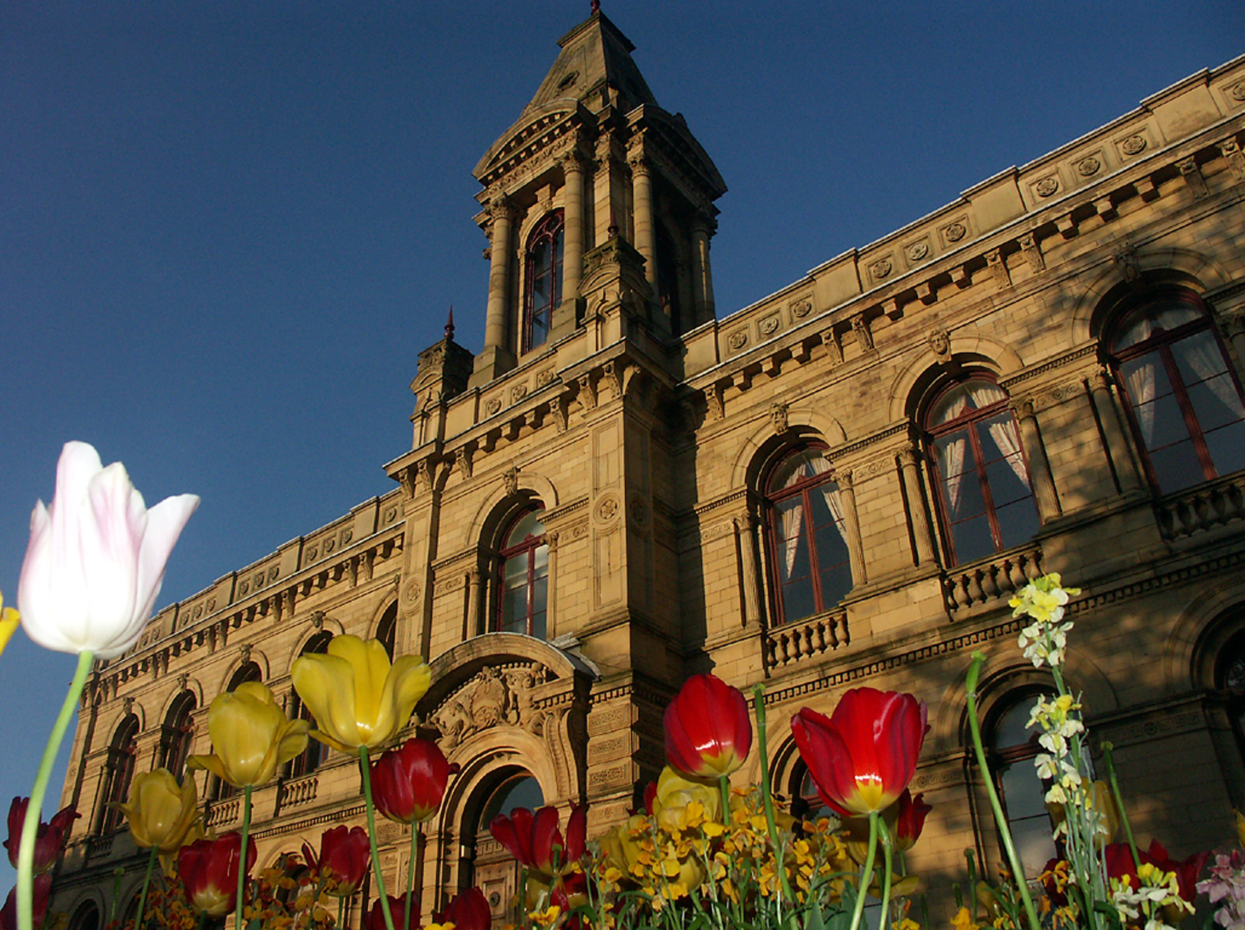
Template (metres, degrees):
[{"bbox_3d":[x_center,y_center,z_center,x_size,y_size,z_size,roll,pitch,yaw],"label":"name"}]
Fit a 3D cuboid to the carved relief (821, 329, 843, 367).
[{"bbox_3d":[3.866,-2.171,18.555,0.250,0.580,0.340,-24,-37,33],"label":"carved relief"}]

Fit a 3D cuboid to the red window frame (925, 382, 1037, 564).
[{"bbox_3d":[5.413,0.021,15.211,1.456,3.276,0.260,-24,-38,33],"label":"red window frame"}]

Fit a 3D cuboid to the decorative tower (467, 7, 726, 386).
[{"bbox_3d":[-0.561,-6.545,25.658,5.590,13.390,5.590,-24,-38,33],"label":"decorative tower"}]

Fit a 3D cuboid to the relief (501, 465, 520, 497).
[{"bbox_3d":[-2.111,0.311,18.911,0.299,0.585,0.247,-24,-38,33],"label":"relief"}]

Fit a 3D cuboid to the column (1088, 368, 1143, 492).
[{"bbox_3d":[6.651,-0.476,13.578,0.325,2.080,0.325,-24,-38,33],"label":"column"}]

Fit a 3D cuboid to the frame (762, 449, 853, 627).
[{"bbox_3d":[3.366,1.182,18.128,1.500,3.250,0.200,-24,-37,33],"label":"frame"}]

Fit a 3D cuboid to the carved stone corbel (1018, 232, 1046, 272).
[{"bbox_3d":[6.208,-3.190,15.227,0.234,0.559,0.338,-24,-38,33],"label":"carved stone corbel"}]

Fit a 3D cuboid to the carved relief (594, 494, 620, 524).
[{"bbox_3d":[-0.249,0.723,16.709,0.546,0.546,0.104,-24,-38,33],"label":"carved relief"}]

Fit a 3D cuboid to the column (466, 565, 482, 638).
[{"bbox_3d":[-2.900,2.962,19.723,0.290,2.050,0.290,-24,-37,33],"label":"column"}]

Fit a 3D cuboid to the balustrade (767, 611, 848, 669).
[{"bbox_3d":[3.047,2.918,16.757,1.480,0.660,0.200,-24,-37,33],"label":"balustrade"}]

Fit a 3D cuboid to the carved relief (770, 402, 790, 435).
[{"bbox_3d":[2.939,-0.872,18.779,0.330,0.600,0.280,-24,-37,33],"label":"carved relief"}]

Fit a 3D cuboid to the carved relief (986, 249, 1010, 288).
[{"bbox_3d":[6.294,-3.295,16.863,0.250,0.580,0.340,-24,-37,33],"label":"carved relief"}]

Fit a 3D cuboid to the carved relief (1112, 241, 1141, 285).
[{"bbox_3d":[7.743,-3.098,15.433,0.330,0.600,0.280,-24,-37,33],"label":"carved relief"}]

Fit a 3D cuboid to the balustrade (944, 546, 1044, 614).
[{"bbox_3d":[5.518,1.721,15.064,1.480,0.660,0.200,-24,-37,33],"label":"balustrade"}]

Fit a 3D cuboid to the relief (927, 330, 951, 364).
[{"bbox_3d":[4.959,-1.853,15.730,0.299,0.585,0.247,-24,-38,33],"label":"relief"}]

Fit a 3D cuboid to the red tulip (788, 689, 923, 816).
[{"bbox_3d":[0.141,0.172,0.600,0.080,0.069,0.076,-8,-32,11],"label":"red tulip"}]

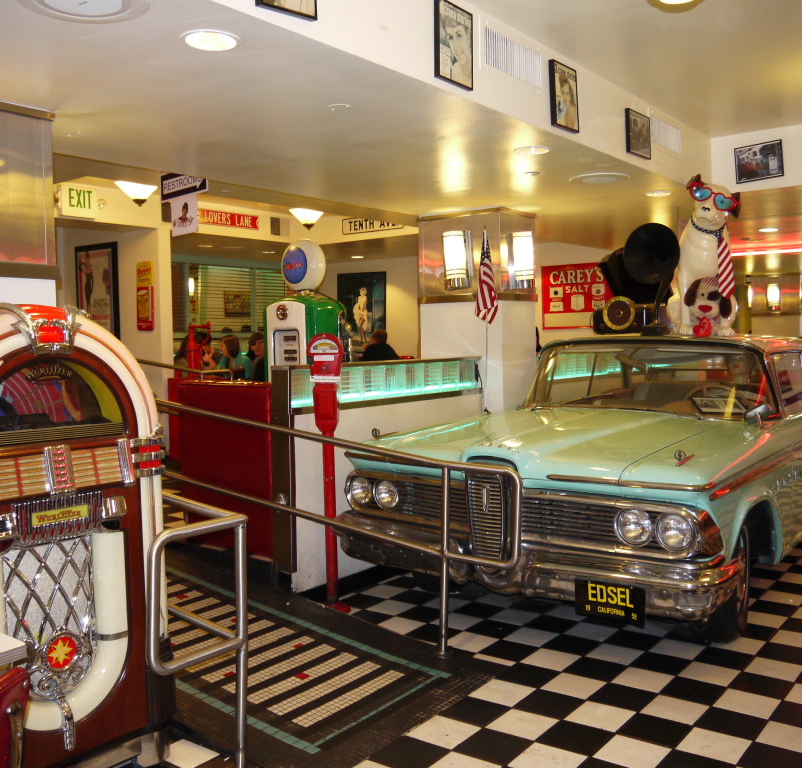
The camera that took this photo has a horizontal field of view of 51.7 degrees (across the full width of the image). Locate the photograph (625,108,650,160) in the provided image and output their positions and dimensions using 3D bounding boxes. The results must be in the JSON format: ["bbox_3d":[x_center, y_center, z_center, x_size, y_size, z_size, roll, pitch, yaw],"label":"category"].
[{"bbox_3d":[1.246,-1.311,4.340,0.024,0.225,0.285,1,3,38],"label":"photograph"}]

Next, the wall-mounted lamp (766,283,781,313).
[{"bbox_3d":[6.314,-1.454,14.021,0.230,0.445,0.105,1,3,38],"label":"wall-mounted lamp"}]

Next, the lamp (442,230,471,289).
[{"bbox_3d":[0.383,-0.838,5.647,0.170,0.400,0.120,1,3,38],"label":"lamp"}]

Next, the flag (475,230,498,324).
[{"bbox_3d":[0.529,-0.663,5.167,0.145,0.585,0.100,-1,3,6],"label":"flag"}]

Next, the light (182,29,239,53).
[{"bbox_3d":[-0.614,-1.094,2.687,0.190,0.040,0.190,-2,3,0],"label":"light"}]

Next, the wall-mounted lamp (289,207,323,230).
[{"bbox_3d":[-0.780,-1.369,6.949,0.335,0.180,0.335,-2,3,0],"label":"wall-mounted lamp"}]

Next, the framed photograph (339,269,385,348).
[{"bbox_3d":[-0.477,-0.838,9.827,0.756,0.948,0.030,1,3,38],"label":"framed photograph"}]

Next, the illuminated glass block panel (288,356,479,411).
[{"bbox_3d":[-0.060,-0.012,4.903,0.120,0.240,1.800,1,3,38],"label":"illuminated glass block panel"}]

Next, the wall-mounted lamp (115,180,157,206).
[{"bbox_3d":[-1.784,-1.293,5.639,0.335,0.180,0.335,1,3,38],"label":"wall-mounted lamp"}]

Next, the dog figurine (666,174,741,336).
[{"bbox_3d":[2.067,-0.880,5.669,0.450,1.080,0.600,0,3,22],"label":"dog figurine"}]

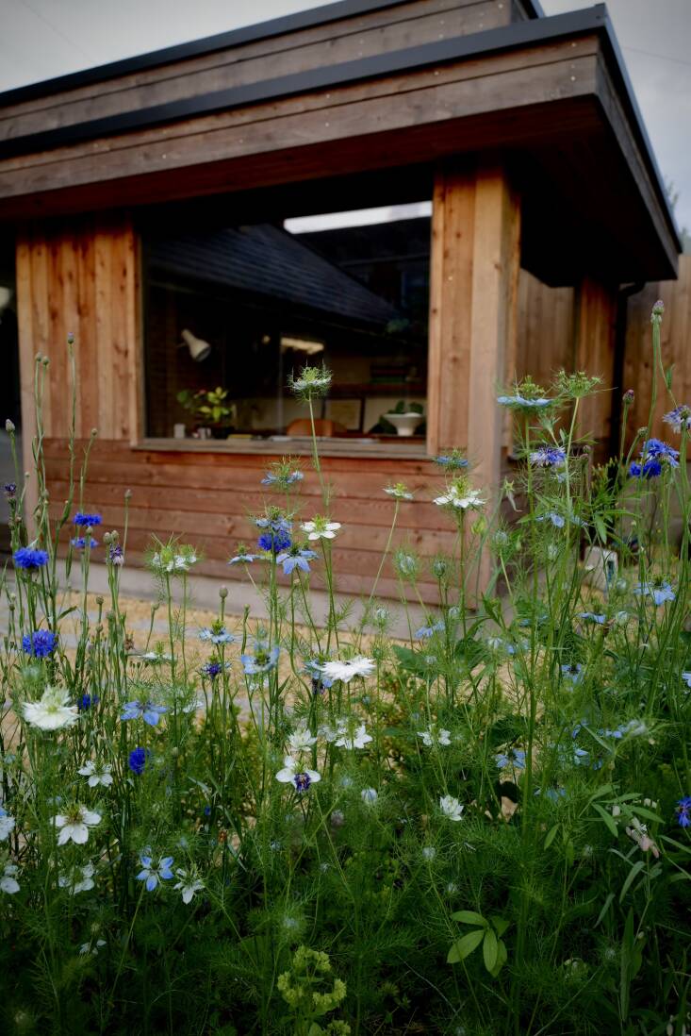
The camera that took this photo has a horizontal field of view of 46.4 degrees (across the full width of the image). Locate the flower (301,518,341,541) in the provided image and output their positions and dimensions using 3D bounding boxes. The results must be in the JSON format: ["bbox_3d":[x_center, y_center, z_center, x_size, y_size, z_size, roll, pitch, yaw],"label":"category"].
[{"bbox_3d":[-0.027,0.012,0.900,0.045,0.021,0.045,1,16,-2],"label":"flower"}]

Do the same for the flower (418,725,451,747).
[{"bbox_3d":[0.115,0.284,1.050,0.044,0.020,0.044,1,6,7],"label":"flower"}]

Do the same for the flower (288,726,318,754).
[{"bbox_3d":[-0.053,0.269,0.980,0.037,0.026,0.037,0,14,-3],"label":"flower"}]

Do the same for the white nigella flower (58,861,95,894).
[{"bbox_3d":[-0.317,0.424,0.950,0.040,0.028,0.040,-2,19,-19],"label":"white nigella flower"}]

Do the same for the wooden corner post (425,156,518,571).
[{"bbox_3d":[0.682,-0.648,4.219,0.360,2.200,0.360,4,7,26],"label":"wooden corner post"}]

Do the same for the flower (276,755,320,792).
[{"bbox_3d":[-0.043,0.235,0.740,0.041,0.024,0.041,0,32,-3],"label":"flower"}]

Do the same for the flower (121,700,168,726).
[{"bbox_3d":[-0.204,0.198,0.820,0.046,0.016,0.046,-1,6,-14],"label":"flower"}]

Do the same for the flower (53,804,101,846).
[{"bbox_3d":[-0.233,0.267,0.700,0.042,0.024,0.042,-2,29,-19],"label":"flower"}]

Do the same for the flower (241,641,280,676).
[{"bbox_3d":[-0.098,0.163,0.930,0.043,0.028,0.043,0,16,-6],"label":"flower"}]

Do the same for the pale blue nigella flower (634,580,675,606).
[{"bbox_3d":[0.353,0.086,0.920,0.046,0.022,0.046,3,17,21],"label":"pale blue nigella flower"}]

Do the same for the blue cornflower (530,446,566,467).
[{"bbox_3d":[0.226,-0.068,0.900,0.039,0.022,0.039,2,7,14],"label":"blue cornflower"}]

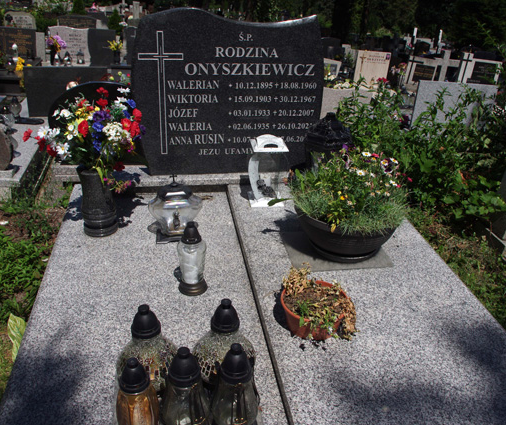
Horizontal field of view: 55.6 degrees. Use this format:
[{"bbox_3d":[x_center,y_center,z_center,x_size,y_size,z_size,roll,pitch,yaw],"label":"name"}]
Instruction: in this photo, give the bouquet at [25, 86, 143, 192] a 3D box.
[{"bbox_3d":[-0.637,-0.291,1.875,0.430,0.380,0.320,-3,30,-10],"label":"bouquet"}]

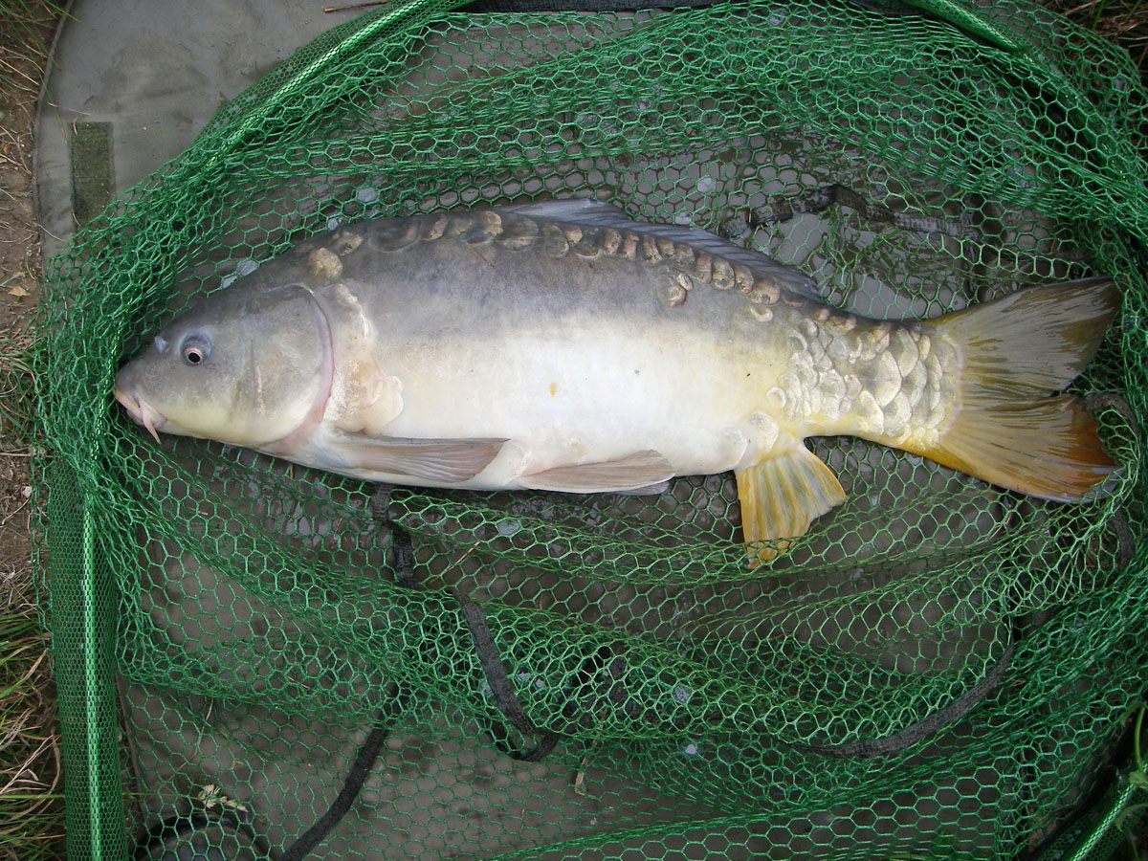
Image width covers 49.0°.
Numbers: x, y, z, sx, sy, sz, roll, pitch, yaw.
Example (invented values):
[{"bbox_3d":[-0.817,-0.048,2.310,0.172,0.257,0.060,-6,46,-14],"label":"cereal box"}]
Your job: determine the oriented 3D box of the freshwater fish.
[{"bbox_3d":[0.024,-0.028,0.700,0.560,0.098,0.197,0,80,0],"label":"freshwater fish"}]

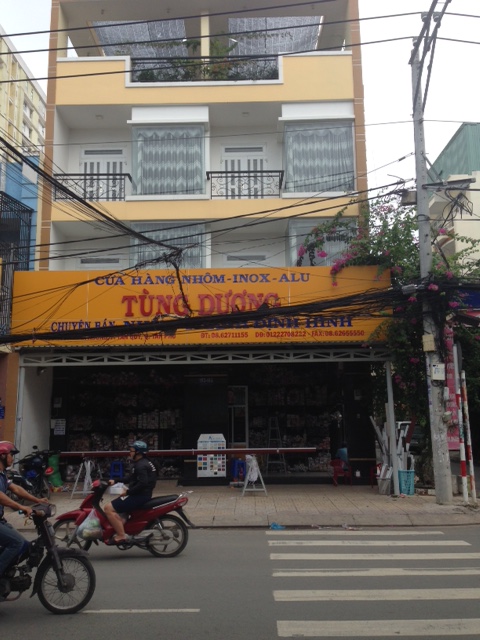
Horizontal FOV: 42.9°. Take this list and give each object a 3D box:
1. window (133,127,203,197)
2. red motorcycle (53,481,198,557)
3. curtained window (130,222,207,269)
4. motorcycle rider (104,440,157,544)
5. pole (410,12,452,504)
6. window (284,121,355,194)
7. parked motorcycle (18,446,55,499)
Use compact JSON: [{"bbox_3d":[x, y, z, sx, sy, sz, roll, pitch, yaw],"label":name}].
[{"bbox_3d":[-1.954,-4.395,16.938,2.003,2.119,0.300,-1,-11,1],"label":"window"},{"bbox_3d":[-1.531,2.623,8.020,1.867,0.995,0.660,0,-11,-3],"label":"red motorcycle"},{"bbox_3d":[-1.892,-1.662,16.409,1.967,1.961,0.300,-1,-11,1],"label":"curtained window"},{"bbox_3d":[-1.436,2.262,8.000,0.682,1.318,0.480,0,-11,-3],"label":"motorcycle rider"},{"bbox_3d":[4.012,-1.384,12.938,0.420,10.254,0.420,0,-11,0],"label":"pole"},{"bbox_3d":[2.203,-4.472,16.942,1.919,2.165,0.300,-1,-11,1],"label":"window"},{"bbox_3d":[-4.293,3.259,12.622,0.680,1.050,1.800,-3,-11,10],"label":"parked motorcycle"}]

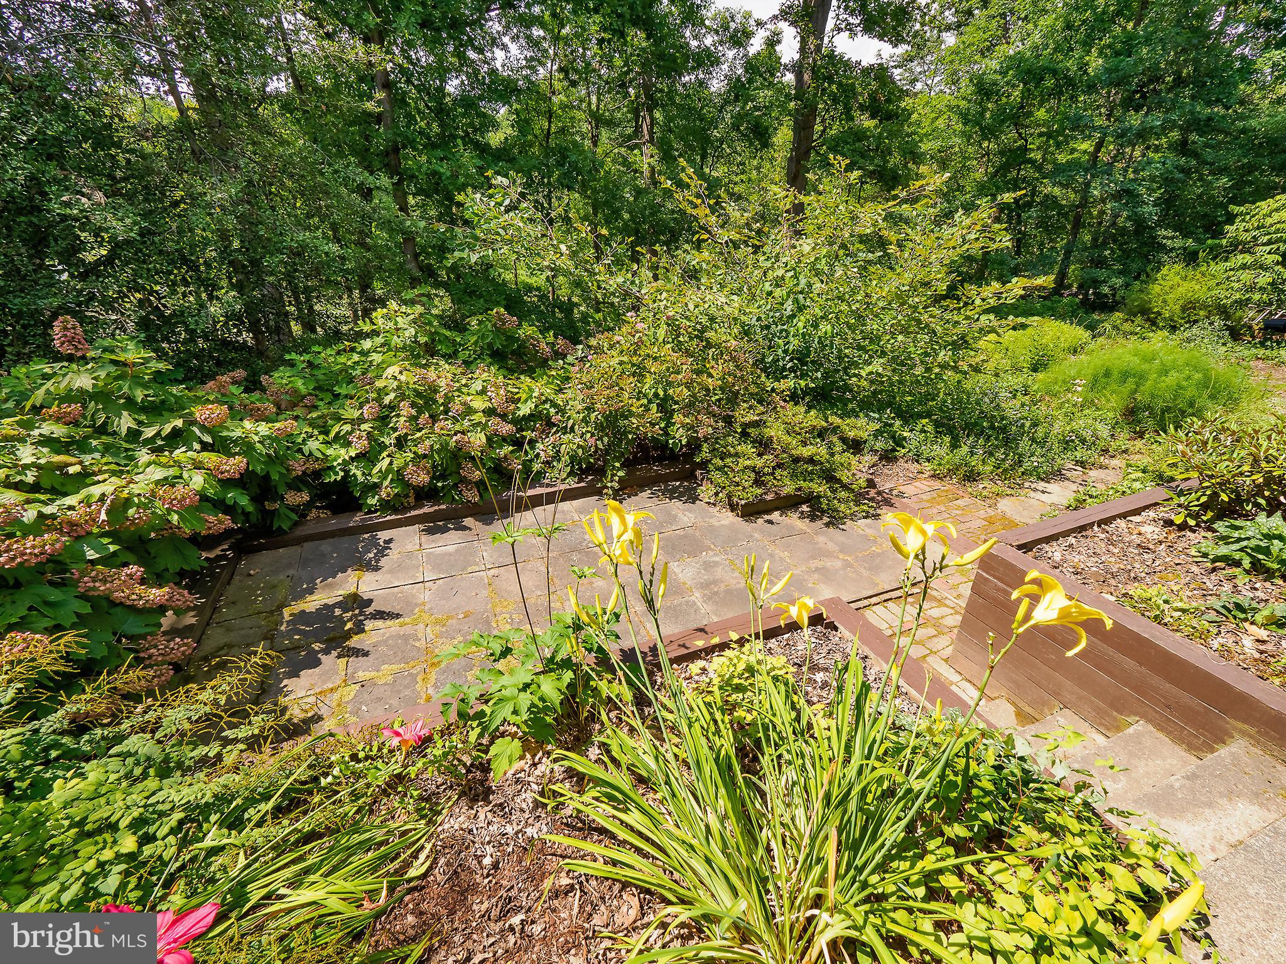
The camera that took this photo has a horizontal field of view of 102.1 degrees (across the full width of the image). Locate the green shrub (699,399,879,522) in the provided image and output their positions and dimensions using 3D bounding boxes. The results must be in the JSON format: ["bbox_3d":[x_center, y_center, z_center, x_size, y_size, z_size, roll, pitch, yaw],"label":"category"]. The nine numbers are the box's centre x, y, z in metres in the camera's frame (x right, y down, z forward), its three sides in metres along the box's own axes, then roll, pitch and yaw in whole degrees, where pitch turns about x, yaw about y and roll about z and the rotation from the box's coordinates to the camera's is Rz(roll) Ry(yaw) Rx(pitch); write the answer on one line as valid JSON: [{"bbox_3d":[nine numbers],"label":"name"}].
[{"bbox_3d":[1.256,-0.247,4.702,1.260,0.661,0.991,-9,27,-19],"label":"green shrub"}]

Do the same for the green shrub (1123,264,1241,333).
[{"bbox_3d":[10.674,-3.621,10.300,1.600,1.220,1.450,23,33,39],"label":"green shrub"}]

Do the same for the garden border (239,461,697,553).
[{"bbox_3d":[-1.248,0.166,4.540,3.758,0.103,0.198,-9,27,-19],"label":"garden border"}]

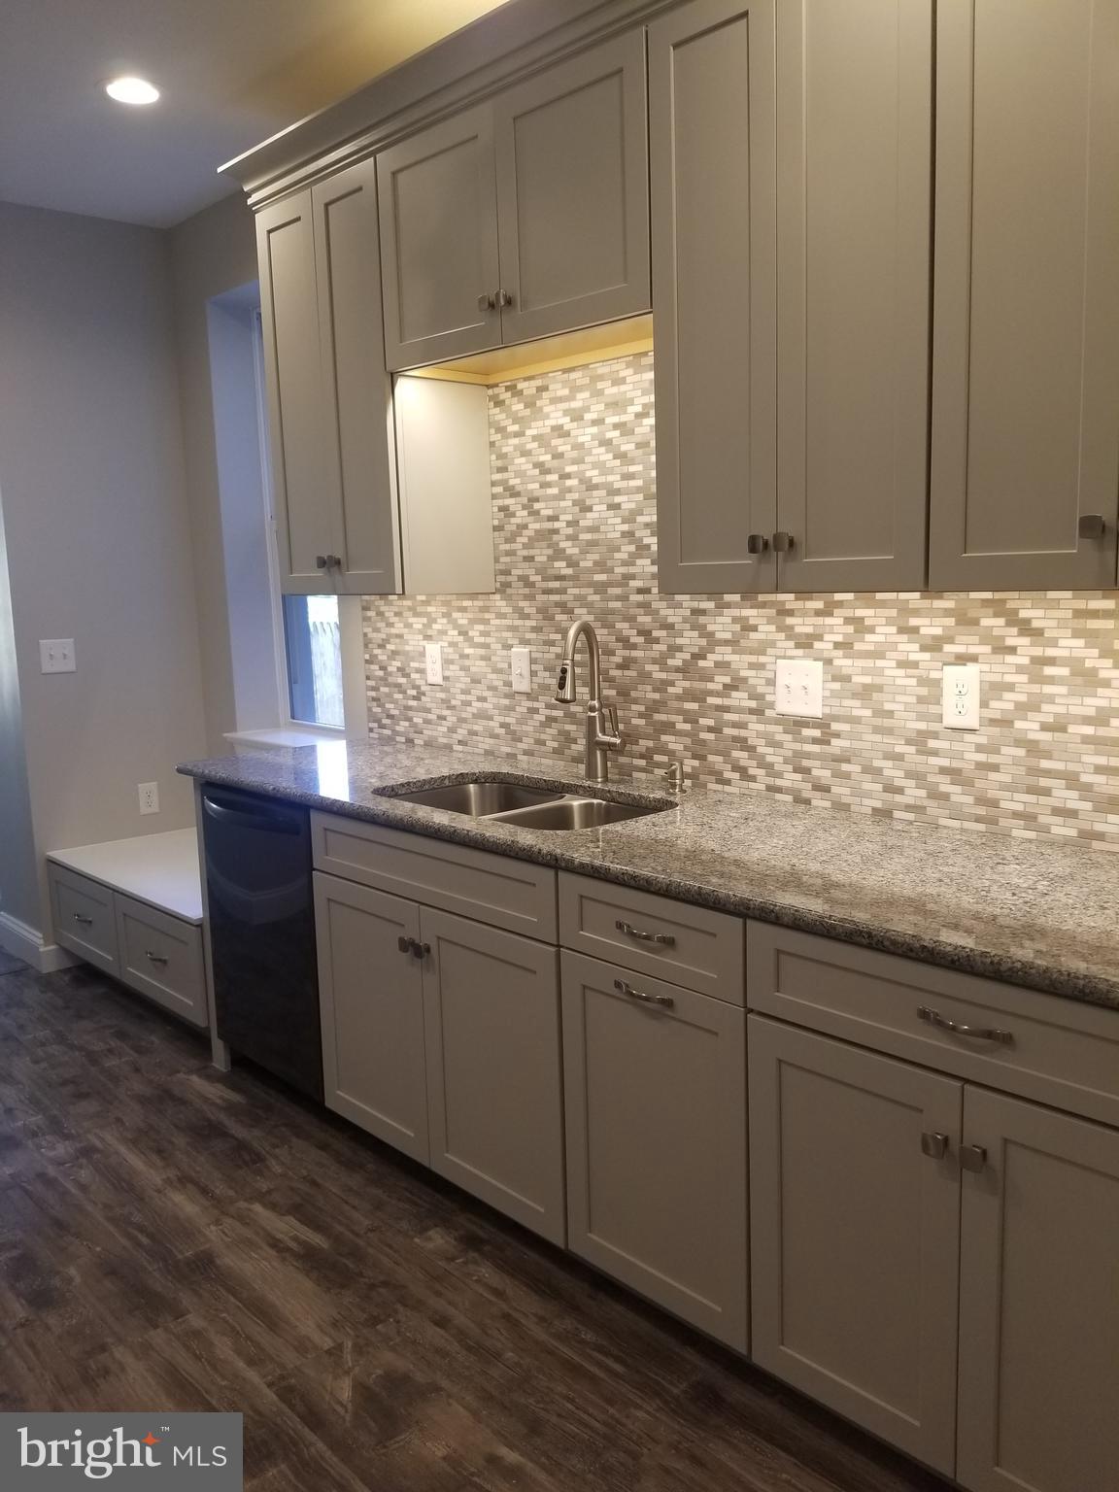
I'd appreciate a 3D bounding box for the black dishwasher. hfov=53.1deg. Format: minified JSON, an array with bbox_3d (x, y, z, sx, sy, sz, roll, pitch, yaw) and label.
[{"bbox_3d":[-0.600,0.504,3.225,0.615,0.828,0.592,-10,12,-43],"label":"black dishwasher"}]

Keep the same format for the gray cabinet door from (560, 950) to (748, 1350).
[{"bbox_3d":[0.166,0.704,1.998,0.020,0.610,0.438,-9,11,-42],"label":"gray cabinet door"}]

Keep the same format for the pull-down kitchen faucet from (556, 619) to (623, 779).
[{"bbox_3d":[0.070,-0.100,2.712,0.102,0.396,0.196,4,11,32],"label":"pull-down kitchen faucet"}]

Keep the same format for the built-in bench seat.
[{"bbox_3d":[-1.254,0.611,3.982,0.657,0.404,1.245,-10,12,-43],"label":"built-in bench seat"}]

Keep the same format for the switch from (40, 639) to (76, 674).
[{"bbox_3d":[-1.847,-0.331,4.137,0.118,0.116,0.012,-10,12,-43],"label":"switch"}]

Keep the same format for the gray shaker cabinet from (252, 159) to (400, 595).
[{"bbox_3d":[-0.517,-0.965,3.147,0.323,1.062,0.599,-10,12,-43],"label":"gray shaker cabinet"}]

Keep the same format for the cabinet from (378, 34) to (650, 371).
[{"bbox_3d":[-0.014,-1.166,2.571,0.323,0.513,0.884,-10,12,-43],"label":"cabinet"}]

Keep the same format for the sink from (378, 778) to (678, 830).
[{"bbox_3d":[-0.099,0.244,2.645,0.417,0.208,0.726,-10,12,-43],"label":"sink"}]

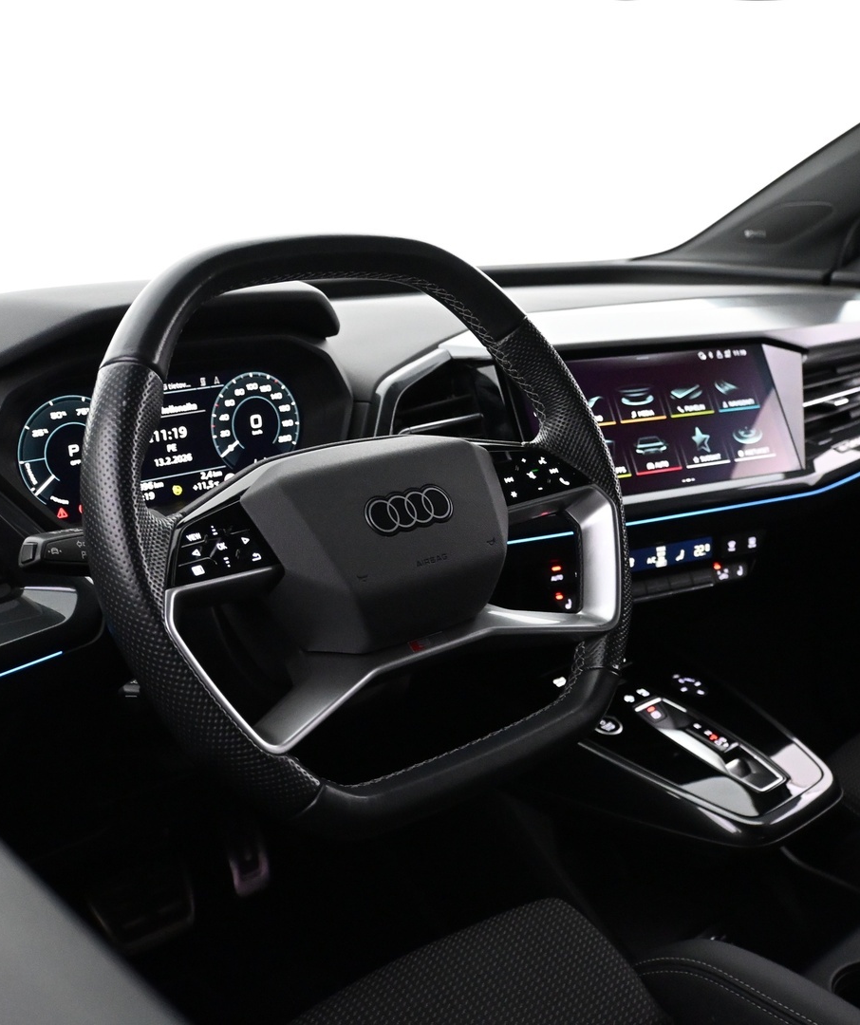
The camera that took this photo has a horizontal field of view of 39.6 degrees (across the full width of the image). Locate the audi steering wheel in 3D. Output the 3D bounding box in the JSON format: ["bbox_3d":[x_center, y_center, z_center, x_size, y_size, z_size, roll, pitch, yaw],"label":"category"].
[{"bbox_3d":[-0.035,0.007,0.722,0.373,0.355,0.100,-13,-10,-40],"label":"audi steering wheel"}]

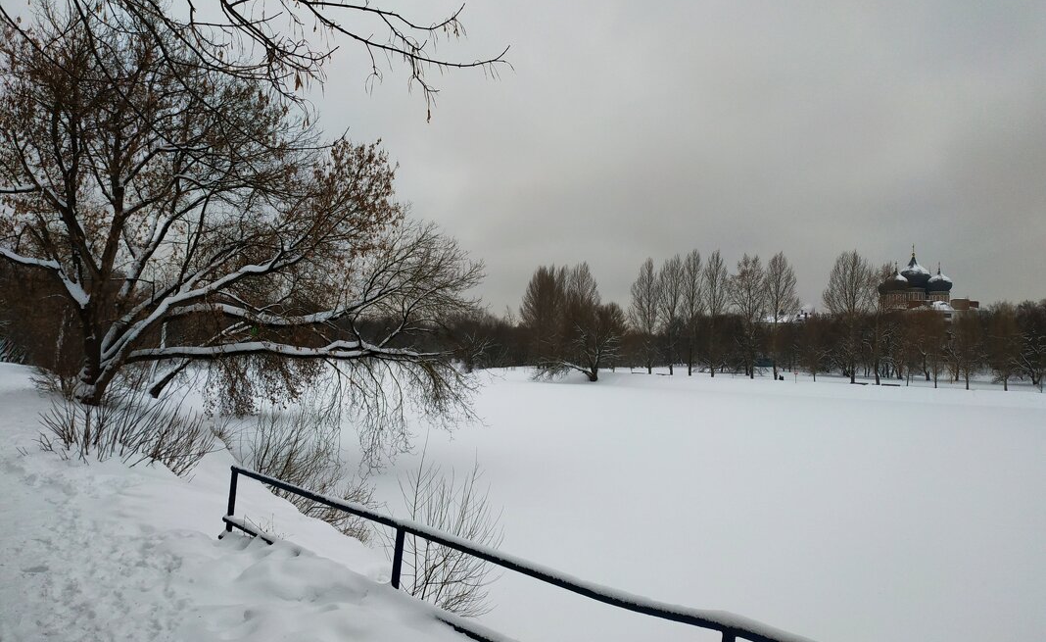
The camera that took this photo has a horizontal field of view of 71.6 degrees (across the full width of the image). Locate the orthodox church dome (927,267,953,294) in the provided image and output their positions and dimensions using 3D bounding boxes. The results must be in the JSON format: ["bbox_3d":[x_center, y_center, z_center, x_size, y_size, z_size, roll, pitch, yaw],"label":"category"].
[{"bbox_3d":[184.550,-18.230,321.330,9.600,12.150,9.600,-2,-4,30],"label":"orthodox church dome"}]

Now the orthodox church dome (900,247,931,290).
[{"bbox_3d":[179.230,-23.760,331.960,12.500,18.830,12.500,-2,-4,28],"label":"orthodox church dome"}]

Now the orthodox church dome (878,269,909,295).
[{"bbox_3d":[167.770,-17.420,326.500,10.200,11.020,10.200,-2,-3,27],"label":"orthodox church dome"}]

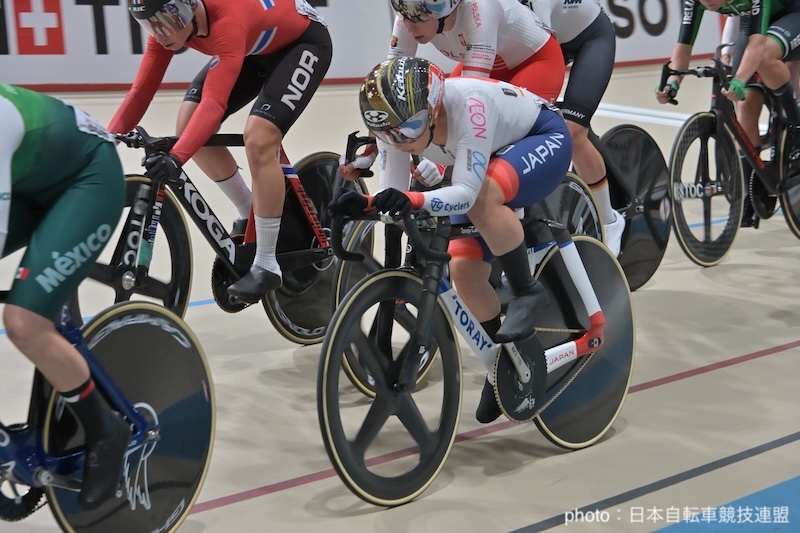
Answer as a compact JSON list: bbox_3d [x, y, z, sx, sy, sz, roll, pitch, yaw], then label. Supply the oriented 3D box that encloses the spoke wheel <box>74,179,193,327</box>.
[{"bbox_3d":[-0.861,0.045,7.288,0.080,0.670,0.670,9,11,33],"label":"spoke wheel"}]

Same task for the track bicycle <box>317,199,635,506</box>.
[{"bbox_3d":[0.267,0.160,6.984,0.360,0.930,1.644,1,7,37],"label":"track bicycle"}]

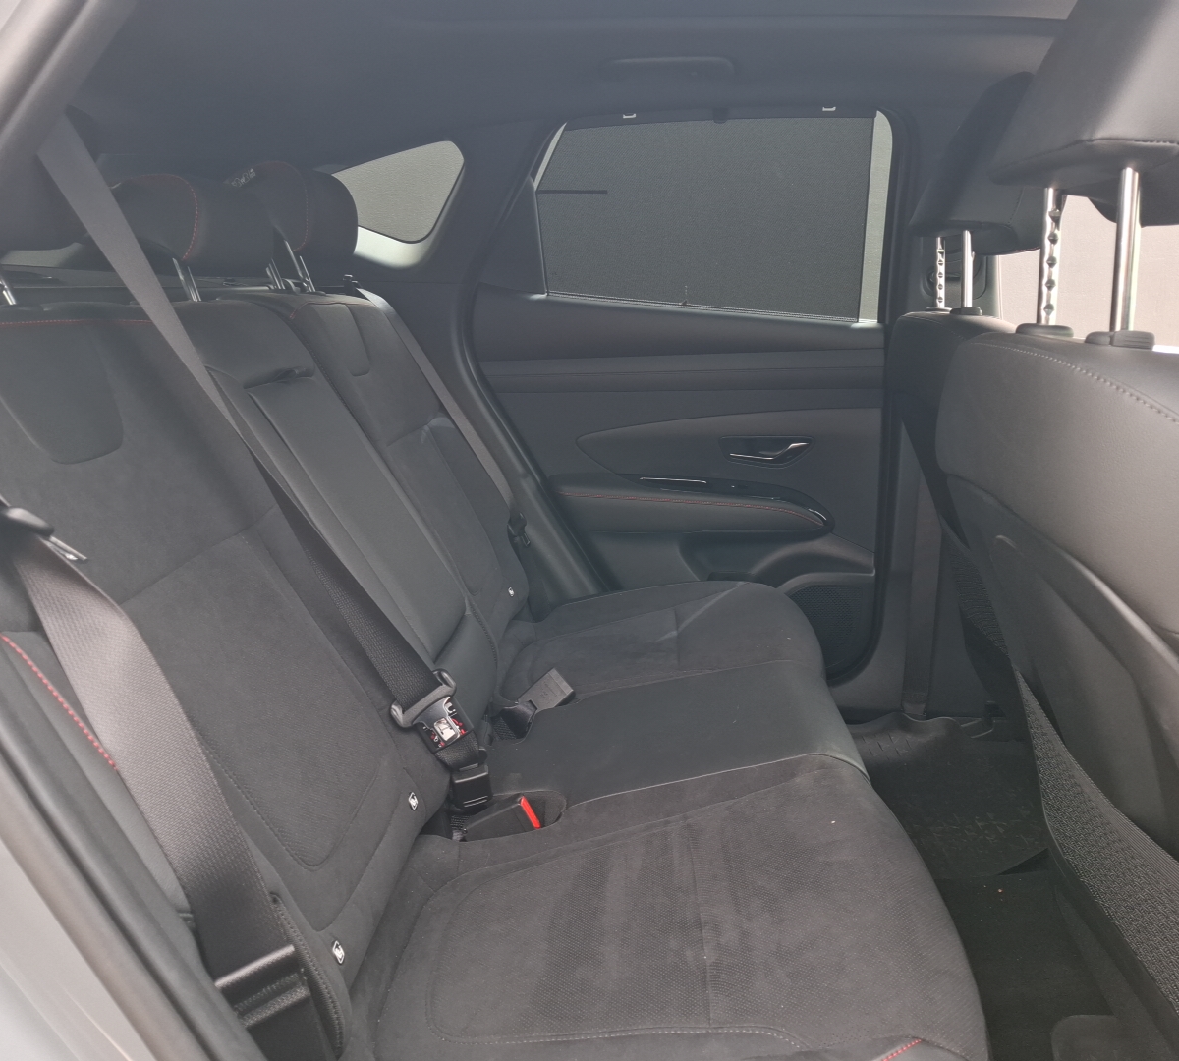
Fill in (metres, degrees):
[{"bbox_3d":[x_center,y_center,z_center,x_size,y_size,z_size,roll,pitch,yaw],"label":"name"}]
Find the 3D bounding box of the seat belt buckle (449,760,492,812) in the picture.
[{"bbox_3d":[-0.131,0.282,1.035,0.041,0.043,0.025,-14,15,-20],"label":"seat belt buckle"}]

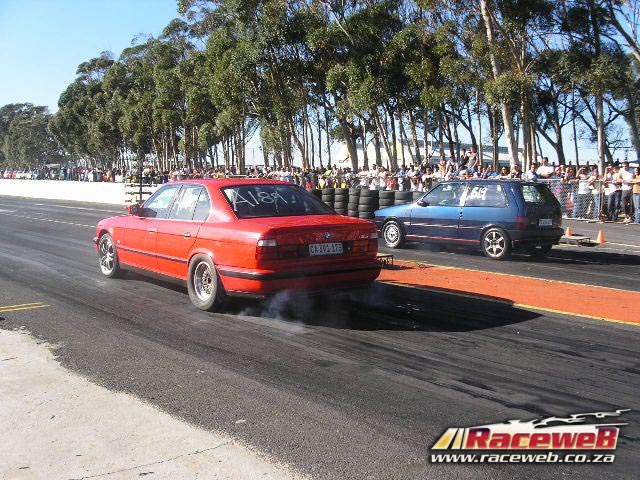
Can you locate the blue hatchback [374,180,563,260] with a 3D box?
[{"bbox_3d":[2.820,-0.480,13.889,1.560,1.400,3.660,-5,8,-44],"label":"blue hatchback"}]

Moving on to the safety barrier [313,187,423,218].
[{"bbox_3d":[1.289,-1.045,21.602,0.620,1.000,5.045,-5,8,-44],"label":"safety barrier"}]

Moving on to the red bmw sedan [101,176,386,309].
[{"bbox_3d":[-1.356,-0.072,9.062,1.760,1.400,4.720,-4,7,-38],"label":"red bmw sedan"}]

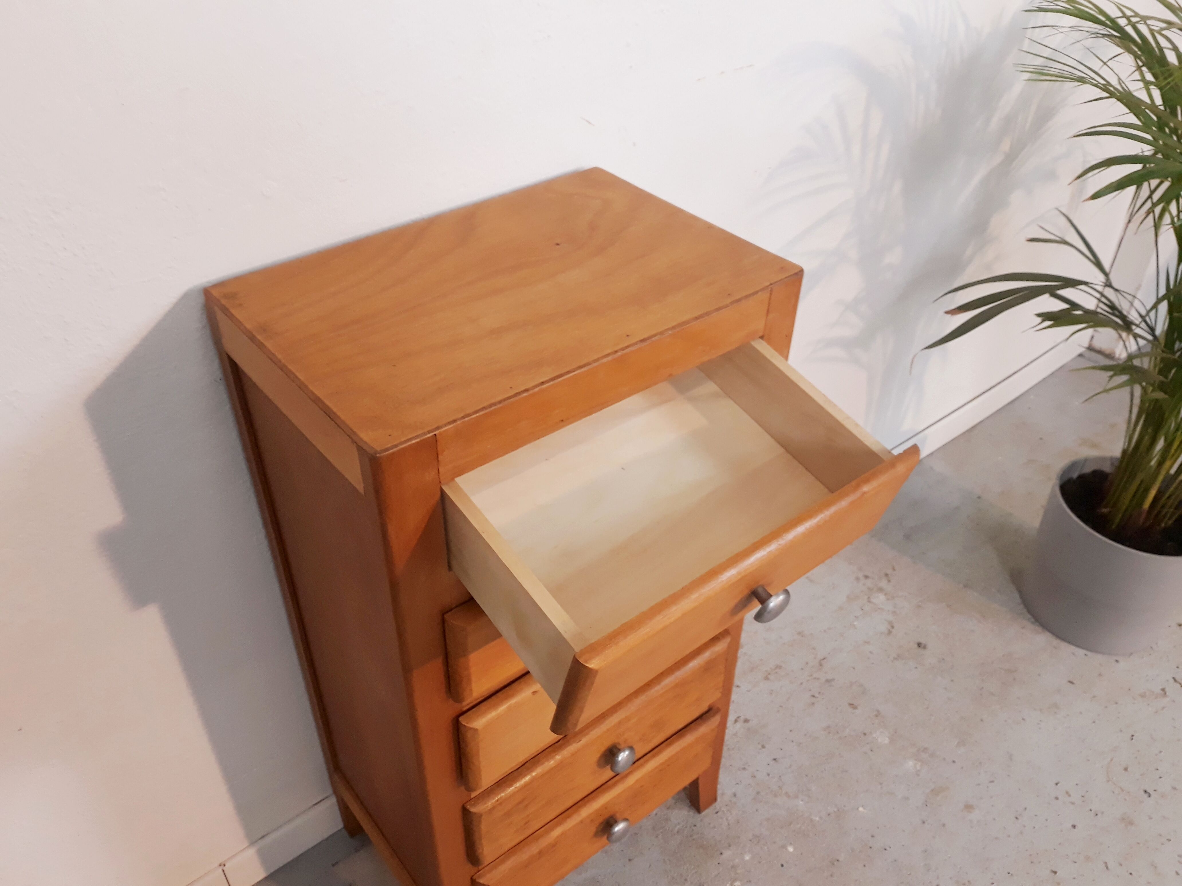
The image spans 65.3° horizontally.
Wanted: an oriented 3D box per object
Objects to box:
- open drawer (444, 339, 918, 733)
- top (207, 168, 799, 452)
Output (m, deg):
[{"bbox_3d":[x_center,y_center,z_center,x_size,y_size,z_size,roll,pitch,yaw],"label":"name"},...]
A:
[{"bbox_3d":[0.058,0.042,0.848,0.391,0.125,0.307,-25,58,-31],"label":"open drawer"},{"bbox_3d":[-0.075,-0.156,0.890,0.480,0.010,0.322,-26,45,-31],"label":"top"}]

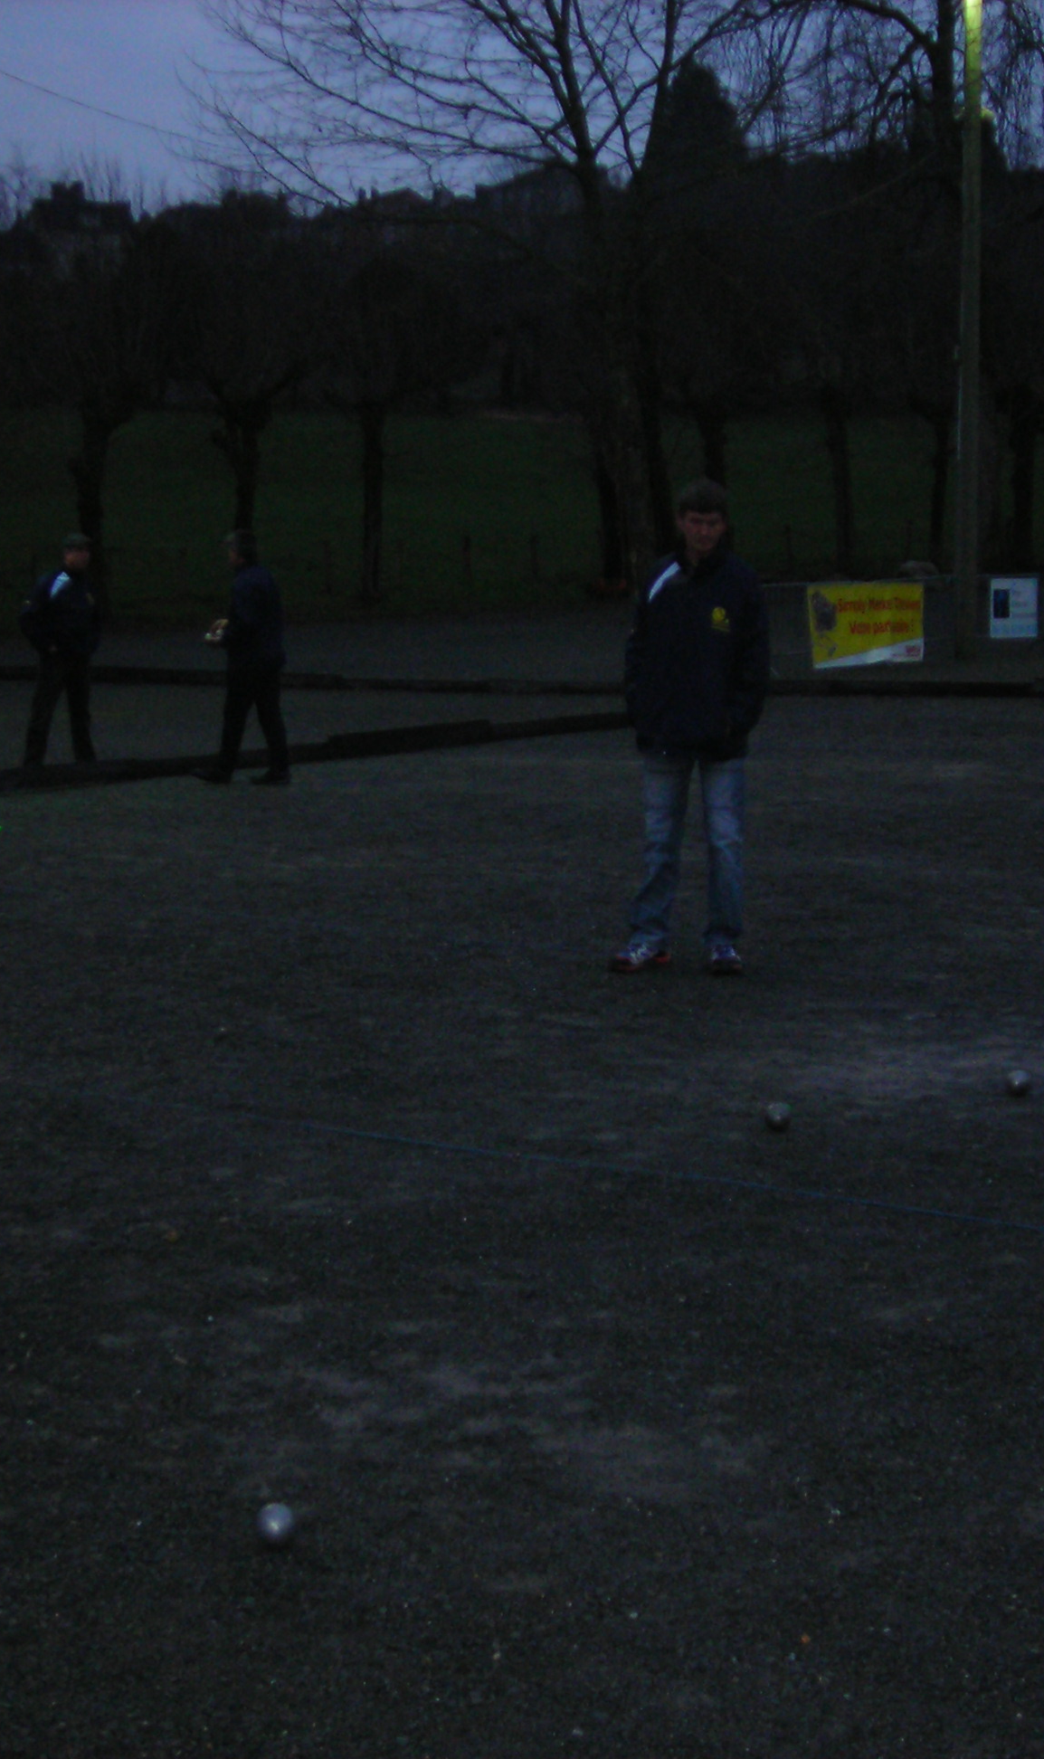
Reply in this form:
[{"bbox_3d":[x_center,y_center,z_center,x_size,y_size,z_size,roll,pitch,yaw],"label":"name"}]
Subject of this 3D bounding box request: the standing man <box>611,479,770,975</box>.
[{"bbox_3d":[0.648,-0.587,9.850,0.580,1.867,0.400,0,8,7],"label":"standing man"}]

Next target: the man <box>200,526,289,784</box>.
[{"bbox_3d":[-1.929,-1.538,17.778,0.600,1.755,0.500,1,8,12],"label":"man"}]

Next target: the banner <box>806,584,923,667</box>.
[{"bbox_3d":[4.045,-2.992,30.236,1.600,0.926,0.040,-5,9,-27],"label":"banner"}]

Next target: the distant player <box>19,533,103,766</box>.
[{"bbox_3d":[-3.326,-1.637,18.580,0.520,1.721,0.460,-6,9,-30],"label":"distant player"}]

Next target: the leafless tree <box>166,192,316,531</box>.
[{"bbox_3d":[-5.402,-9.107,49.453,3.000,7.864,3.000,-1,8,0],"label":"leafless tree"}]

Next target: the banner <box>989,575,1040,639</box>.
[{"bbox_3d":[5.914,-3.259,30.950,0.580,0.723,0.040,-2,8,-7],"label":"banner"}]

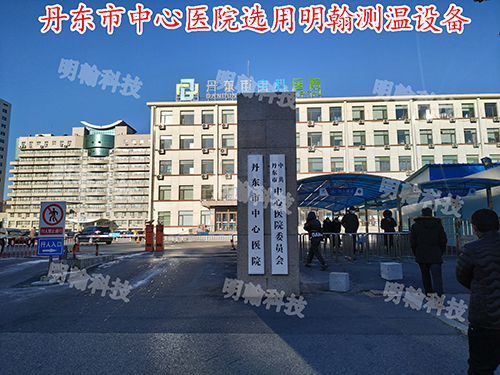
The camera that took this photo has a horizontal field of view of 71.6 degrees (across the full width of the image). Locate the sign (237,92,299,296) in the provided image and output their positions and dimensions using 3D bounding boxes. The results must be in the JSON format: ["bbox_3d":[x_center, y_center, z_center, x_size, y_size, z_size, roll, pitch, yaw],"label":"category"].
[{"bbox_3d":[0.362,0.116,7.163,1.160,4.060,0.660,-1,-7,3],"label":"sign"}]

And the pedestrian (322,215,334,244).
[{"bbox_3d":[3.659,2.234,16.200,0.520,1.640,0.360,0,-7,-6],"label":"pedestrian"}]

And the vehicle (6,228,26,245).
[{"bbox_3d":[-23.500,4.900,35.000,1.820,1.520,4.500,5,-9,-36],"label":"vehicle"}]

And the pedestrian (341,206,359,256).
[{"bbox_3d":[3.346,1.532,11.600,0.600,1.770,0.400,2,-8,-18],"label":"pedestrian"}]

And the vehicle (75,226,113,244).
[{"bbox_3d":[-15.850,4.900,35.300,4.600,1.660,1.850,-7,-10,43],"label":"vehicle"}]

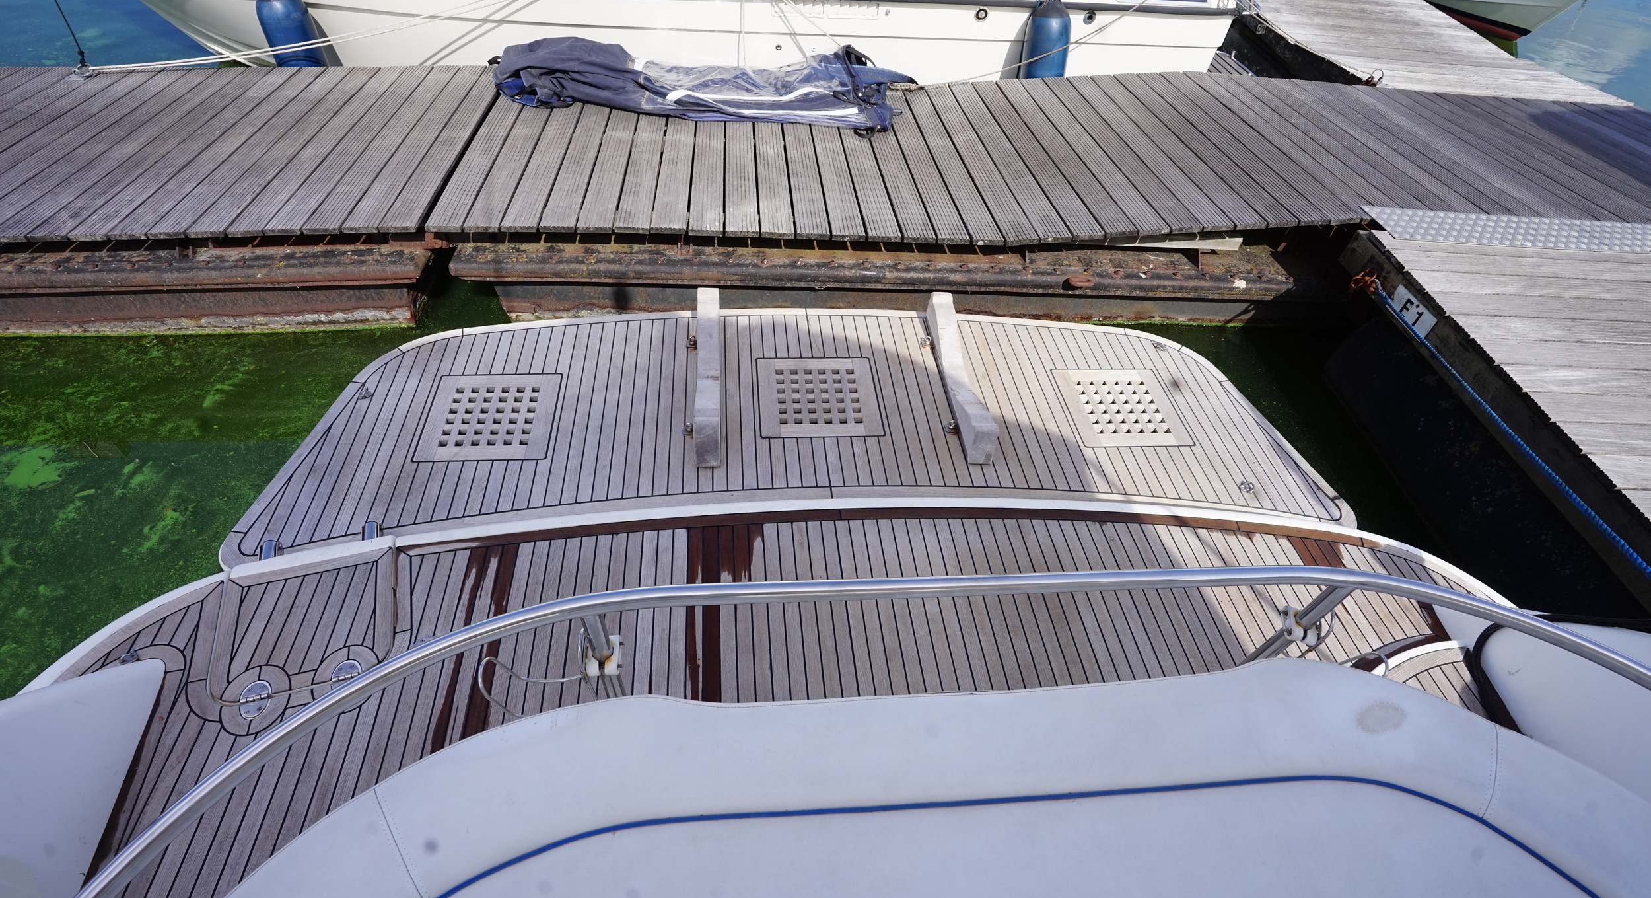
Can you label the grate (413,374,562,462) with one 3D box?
[{"bbox_3d":[-1.237,-0.115,2.899,0.455,0.030,0.455,-1,47,-7],"label":"grate"}]

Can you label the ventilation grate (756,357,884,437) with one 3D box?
[{"bbox_3d":[-0.030,-0.202,3.103,0.455,0.030,0.455,-1,47,-7],"label":"ventilation grate"}]

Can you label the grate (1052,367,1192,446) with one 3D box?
[{"bbox_3d":[1.202,-0.165,3.191,0.455,0.030,0.455,-1,47,-7],"label":"grate"}]

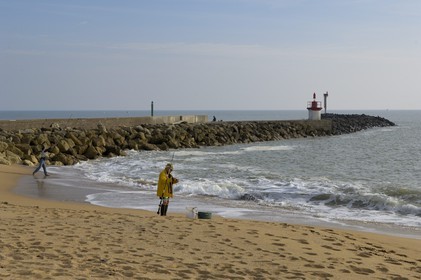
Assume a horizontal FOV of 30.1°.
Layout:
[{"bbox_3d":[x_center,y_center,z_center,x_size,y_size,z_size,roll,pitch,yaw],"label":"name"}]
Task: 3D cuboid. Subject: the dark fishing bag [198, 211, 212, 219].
[{"bbox_3d":[-0.166,2.348,24.497,0.430,0.180,0.430,0,2,0],"label":"dark fishing bag"}]

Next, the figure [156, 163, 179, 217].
[{"bbox_3d":[-1.393,1.590,25.067,0.600,1.700,0.560,2,3,33],"label":"figure"}]

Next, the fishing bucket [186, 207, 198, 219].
[{"bbox_3d":[-0.563,2.279,24.494,0.360,0.330,0.360,0,2,0],"label":"fishing bucket"}]

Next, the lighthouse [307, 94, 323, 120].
[{"bbox_3d":[17.322,-5.561,129.910,2.500,4.650,2.500,0,2,0],"label":"lighthouse"}]

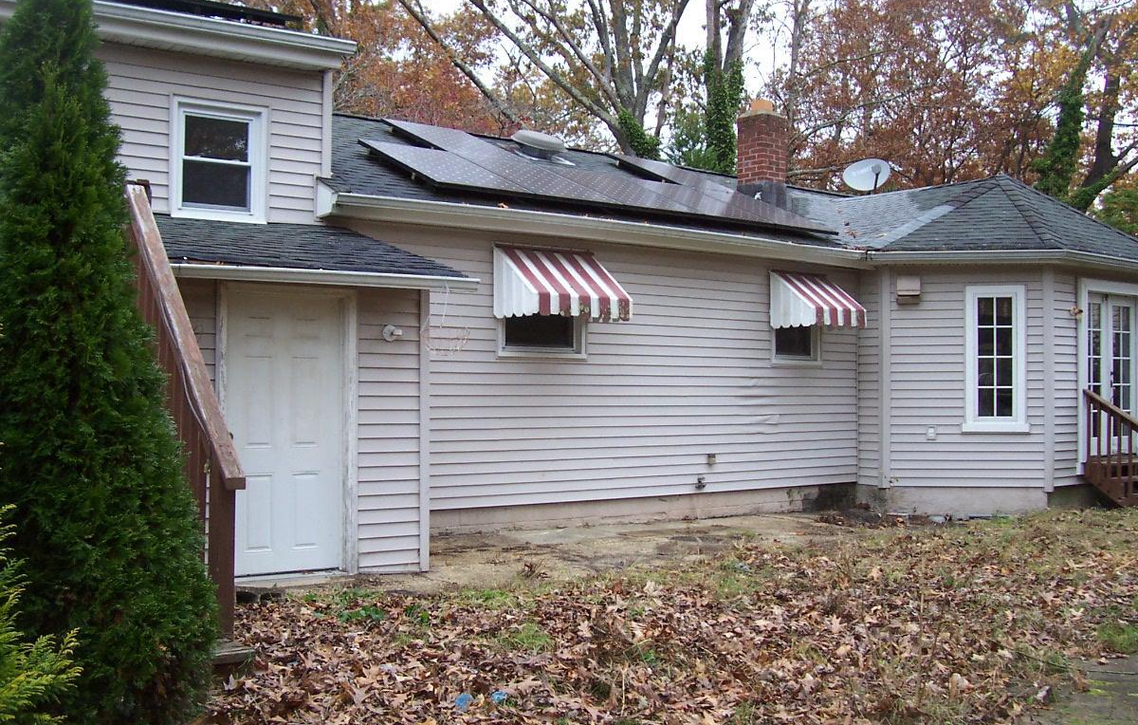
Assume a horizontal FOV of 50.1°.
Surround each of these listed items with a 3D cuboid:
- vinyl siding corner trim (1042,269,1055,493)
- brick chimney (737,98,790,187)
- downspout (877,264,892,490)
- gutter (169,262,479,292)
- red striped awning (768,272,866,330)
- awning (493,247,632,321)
[{"bbox_3d":[5.440,0.199,13.790,0.115,2.540,0.090,0,-2,-9],"label":"vinyl siding corner trim"},{"bbox_3d":[2.429,-2.740,15.246,0.430,1.117,0.430,1,-2,-37],"label":"brick chimney"},{"bbox_3d":[3.648,0.181,14.060,0.140,2.560,0.090,0,-2,15],"label":"downspout"},{"bbox_3d":[-1.556,-0.555,8.120,2.185,0.100,0.115,0,-1,-36],"label":"gutter"},{"bbox_3d":[2.780,-0.695,13.457,0.892,0.623,0.600,1,-2,-37],"label":"red striped awning"},{"bbox_3d":[-0.028,-0.728,11.242,1.127,0.669,0.620,1,-2,-37],"label":"awning"}]

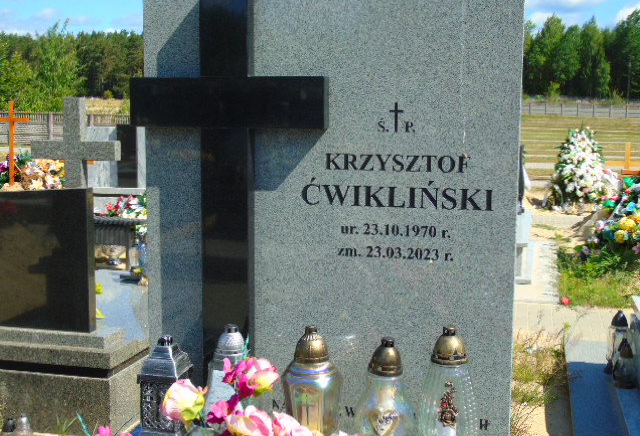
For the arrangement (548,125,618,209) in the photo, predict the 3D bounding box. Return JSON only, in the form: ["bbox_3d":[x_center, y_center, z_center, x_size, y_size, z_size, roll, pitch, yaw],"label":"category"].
[{"bbox_3d":[3.247,-0.629,10.750,0.780,1.020,0.500,0,7,-5],"label":"arrangement"}]

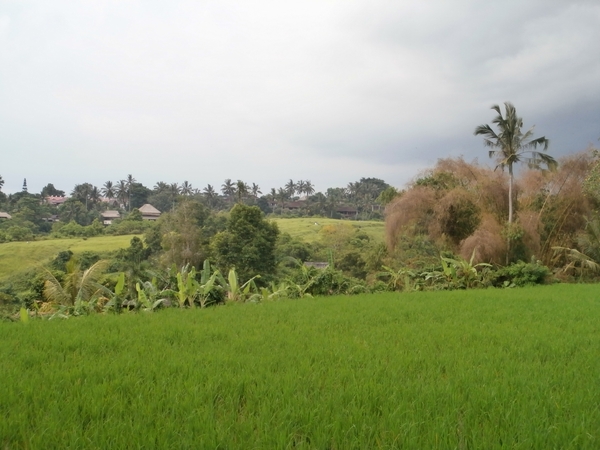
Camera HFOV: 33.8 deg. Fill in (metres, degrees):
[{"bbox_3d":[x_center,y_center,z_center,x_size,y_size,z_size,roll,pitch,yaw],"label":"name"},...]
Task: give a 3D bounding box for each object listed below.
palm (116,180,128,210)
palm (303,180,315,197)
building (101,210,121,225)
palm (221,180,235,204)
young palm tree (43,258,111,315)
[{"bbox_3d":[-78.830,-12.690,440.000,6.000,14.250,6.000,0,0,0],"label":"palm"},{"bbox_3d":[3.910,-13.820,455.000,6.000,13.360,6.000,0,0,0],"label":"palm"},{"bbox_3d":[-72.880,-2.400,380.000,7.700,6.350,7.000,0,0,-6],"label":"building"},{"bbox_3d":[-31.930,-13.810,440.000,6.300,13.810,6.300,0,0,0],"label":"palm"},{"bbox_3d":[-9.050,2.530,40.000,2.900,2.350,2.800,0,0,0],"label":"young palm tree"}]

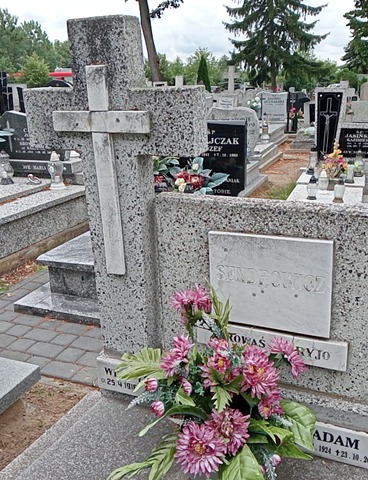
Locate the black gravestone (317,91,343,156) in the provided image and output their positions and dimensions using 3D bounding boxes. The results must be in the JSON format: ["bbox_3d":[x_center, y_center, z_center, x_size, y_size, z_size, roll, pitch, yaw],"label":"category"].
[{"bbox_3d":[1.832,-1.437,6.500,0.294,0.882,0.100,5,19,21],"label":"black gravestone"}]

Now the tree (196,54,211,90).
[{"bbox_3d":[1.255,-10.280,33.447,1.000,3.090,1.000,-1,17,0],"label":"tree"}]

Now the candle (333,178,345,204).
[{"bbox_3d":[1.433,-0.456,4.800,0.098,0.225,0.098,6,18,22],"label":"candle"}]

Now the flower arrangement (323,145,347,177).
[{"bbox_3d":[1.706,-0.907,5.850,0.270,0.380,0.240,5,19,21],"label":"flower arrangement"}]

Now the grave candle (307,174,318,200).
[{"bbox_3d":[1.214,-0.487,4.900,0.092,0.230,0.092,6,18,22],"label":"grave candle"}]

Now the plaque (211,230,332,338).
[{"bbox_3d":[0.300,0.152,1.818,0.431,0.346,0.030,6,20,24],"label":"plaque"}]

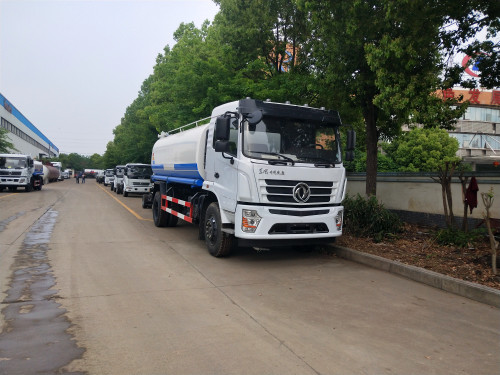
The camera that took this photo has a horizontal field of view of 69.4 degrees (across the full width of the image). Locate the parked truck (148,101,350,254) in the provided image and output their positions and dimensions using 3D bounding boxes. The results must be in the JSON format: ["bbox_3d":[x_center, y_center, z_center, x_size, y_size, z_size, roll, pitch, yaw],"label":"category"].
[{"bbox_3d":[-0.755,-0.238,9.787,2.500,3.060,7.500,2,1,-26],"label":"parked truck"}]

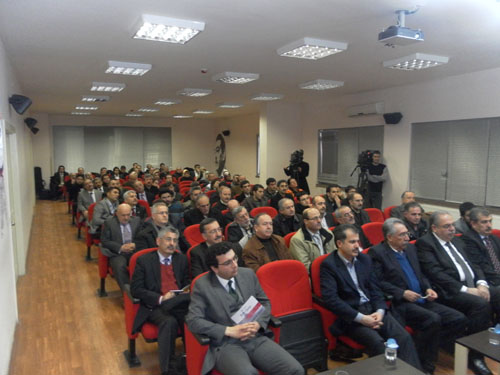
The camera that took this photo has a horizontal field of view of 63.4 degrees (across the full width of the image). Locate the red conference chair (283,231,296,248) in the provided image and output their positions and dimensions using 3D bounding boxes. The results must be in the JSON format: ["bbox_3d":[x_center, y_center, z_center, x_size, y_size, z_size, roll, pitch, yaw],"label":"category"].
[{"bbox_3d":[0.720,1.013,4.573,0.580,0.950,0.630,-3,6,-27],"label":"red conference chair"}]

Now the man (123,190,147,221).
[{"bbox_3d":[-1.643,0.686,5.813,0.550,1.260,0.780,-3,6,-27],"label":"man"}]

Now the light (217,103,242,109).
[{"bbox_3d":[-0.581,-2.451,12.152,0.620,0.080,0.620,-3,6,-27],"label":"light"}]

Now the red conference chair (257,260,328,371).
[{"bbox_3d":[0.402,1.132,3.366,0.580,0.950,0.580,-3,6,-27],"label":"red conference chair"}]

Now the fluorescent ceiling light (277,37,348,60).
[{"bbox_3d":[0.751,-1.684,4.950,0.610,0.075,0.610,-3,6,-27],"label":"fluorescent ceiling light"}]

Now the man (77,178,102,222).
[{"bbox_3d":[-3.305,0.469,8.419,0.560,1.220,0.800,-3,6,-27],"label":"man"}]

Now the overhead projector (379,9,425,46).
[{"bbox_3d":[1.494,-1.576,3.978,0.360,0.270,0.230,-3,6,-27],"label":"overhead projector"}]

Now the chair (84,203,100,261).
[{"bbox_3d":[-2.466,0.754,6.925,0.620,0.930,0.720,-3,6,-27],"label":"chair"}]

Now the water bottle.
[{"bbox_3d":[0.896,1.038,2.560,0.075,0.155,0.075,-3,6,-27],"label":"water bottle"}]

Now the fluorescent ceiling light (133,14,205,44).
[{"bbox_3d":[-0.862,-1.601,4.141,0.610,0.075,0.610,-3,6,-27],"label":"fluorescent ceiling light"}]

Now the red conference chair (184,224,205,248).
[{"bbox_3d":[-0.506,0.967,5.073,0.580,0.950,0.580,-3,6,-27],"label":"red conference chair"}]

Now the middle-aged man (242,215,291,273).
[{"bbox_3d":[0.190,0.880,3.613,0.560,1.260,0.820,-3,6,-27],"label":"middle-aged man"}]

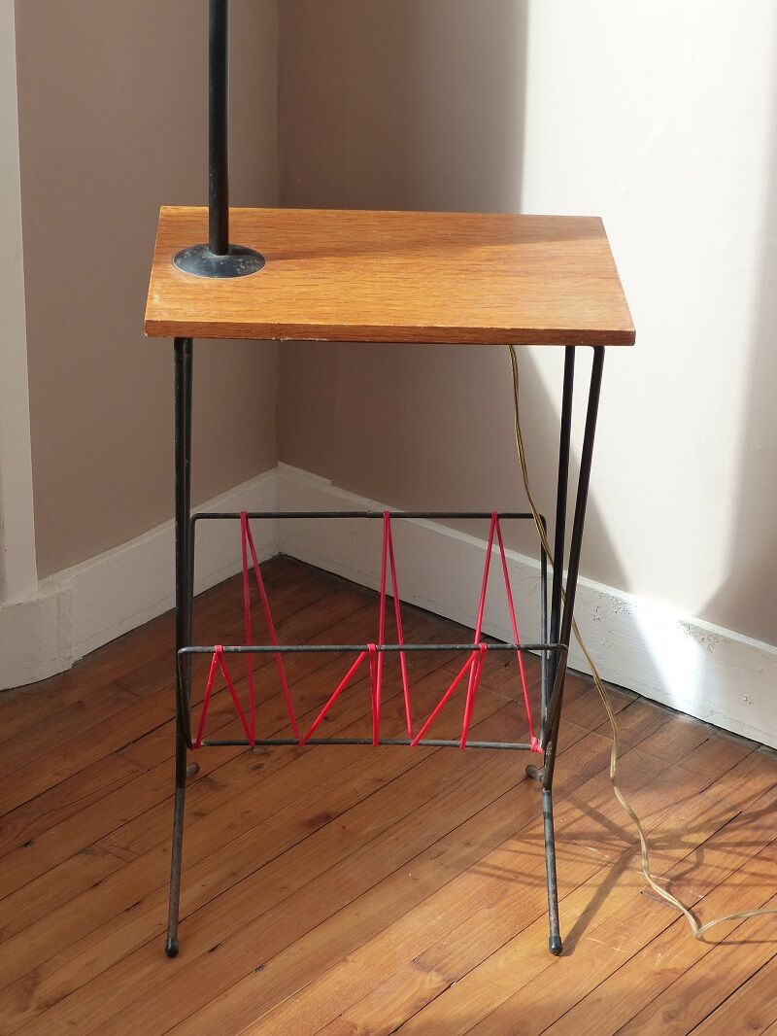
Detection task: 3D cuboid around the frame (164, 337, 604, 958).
[{"bbox_3d":[-0.018,0.073,2.550,0.415,0.697,0.353,1,28,-2],"label":"frame"}]

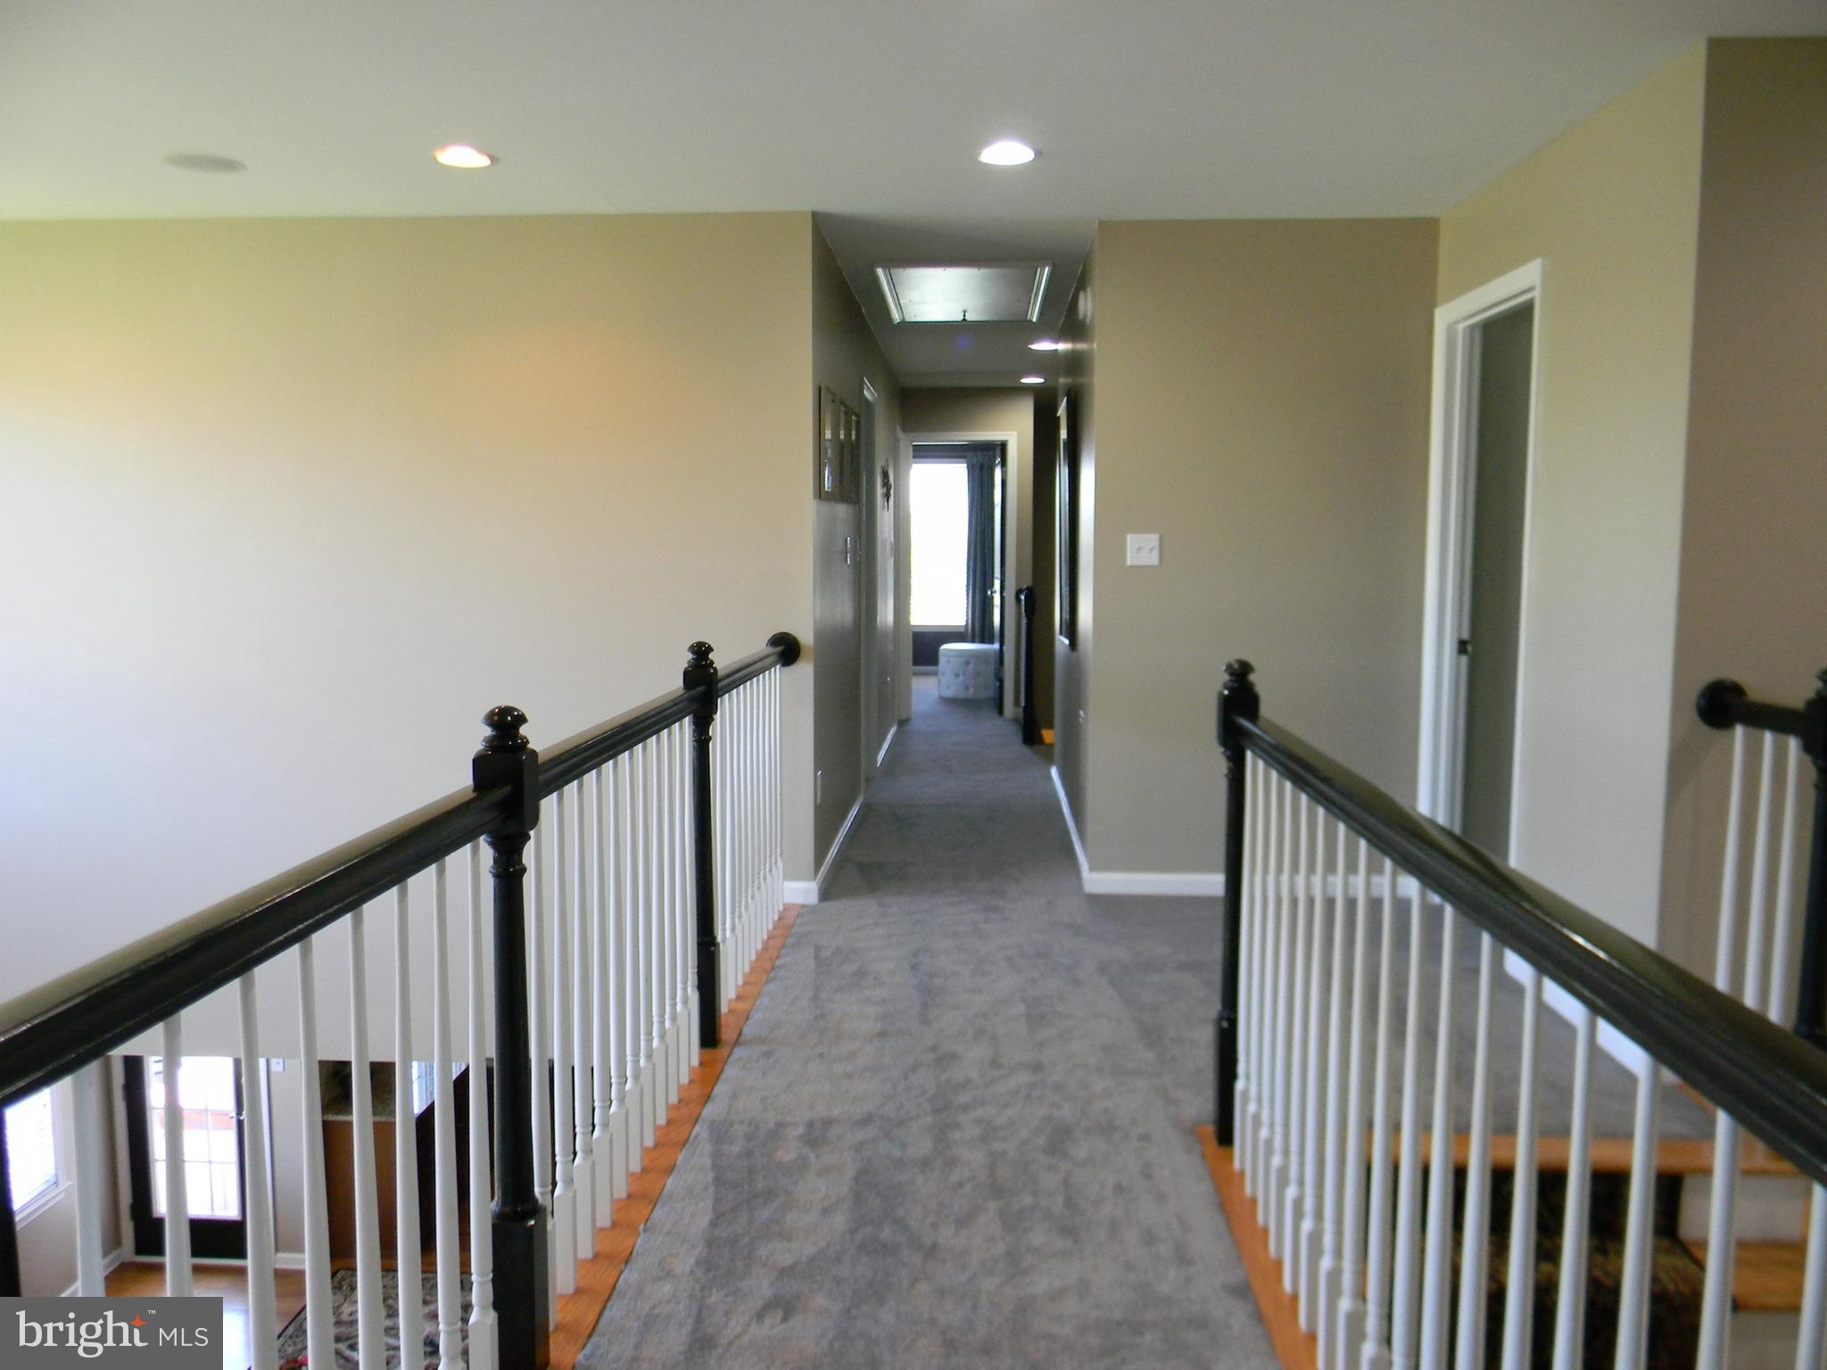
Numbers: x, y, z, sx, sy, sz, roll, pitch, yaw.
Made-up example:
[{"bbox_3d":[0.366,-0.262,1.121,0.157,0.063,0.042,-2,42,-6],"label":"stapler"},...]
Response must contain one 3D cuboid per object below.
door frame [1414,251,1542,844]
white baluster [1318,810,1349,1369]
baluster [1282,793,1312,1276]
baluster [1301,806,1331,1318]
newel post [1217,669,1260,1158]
[{"bbox_3d":[1.856,-0.221,4.808,0.120,2.098,0.920,0,6,1],"label":"door frame"},{"bbox_3d":[0.651,0.642,2.285,0.032,0.875,0.032,0,6,3],"label":"white baluster"},{"bbox_3d":[0.663,0.618,2.528,0.032,0.875,0.032,0,6,3],"label":"baluster"},{"bbox_3d":[0.657,0.630,2.407,0.032,0.875,0.032,0,6,3],"label":"baluster"},{"bbox_3d":[0.689,0.469,3.162,0.075,1.047,0.075,0,6,3],"label":"newel post"}]

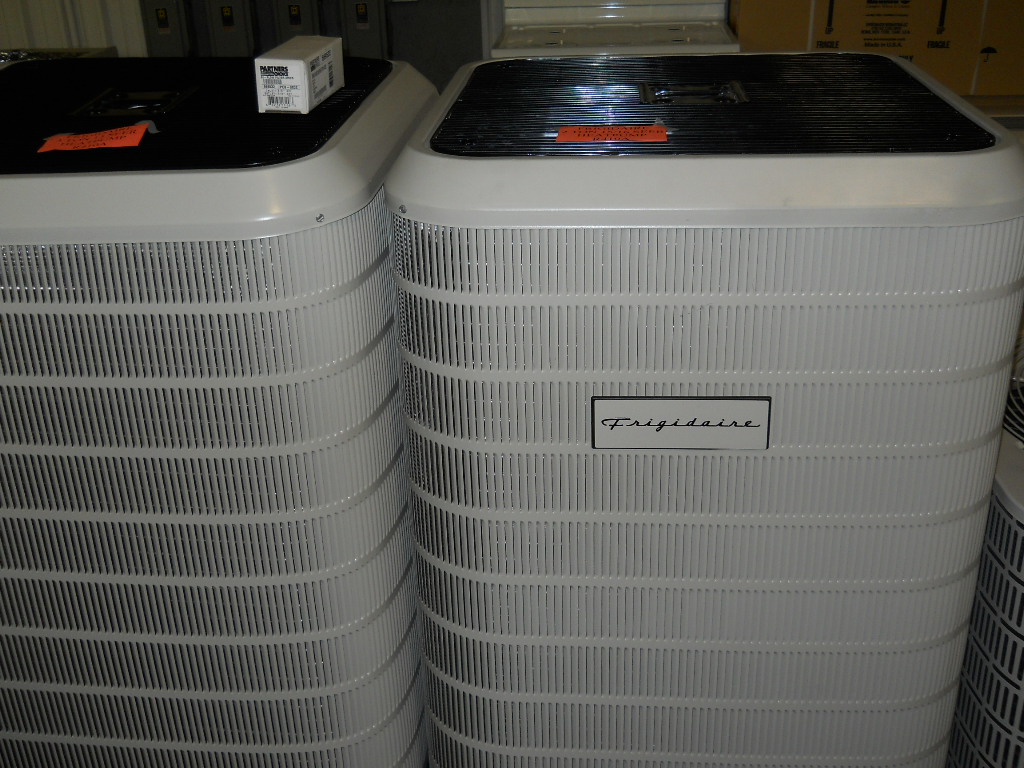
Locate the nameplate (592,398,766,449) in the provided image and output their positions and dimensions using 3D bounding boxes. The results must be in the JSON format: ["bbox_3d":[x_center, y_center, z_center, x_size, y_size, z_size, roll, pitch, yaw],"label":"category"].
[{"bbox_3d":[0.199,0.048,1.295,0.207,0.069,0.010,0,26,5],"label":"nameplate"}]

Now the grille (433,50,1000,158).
[{"bbox_3d":[0.246,-0.388,1.505,0.650,0.030,0.650,0,26,5],"label":"grille"}]

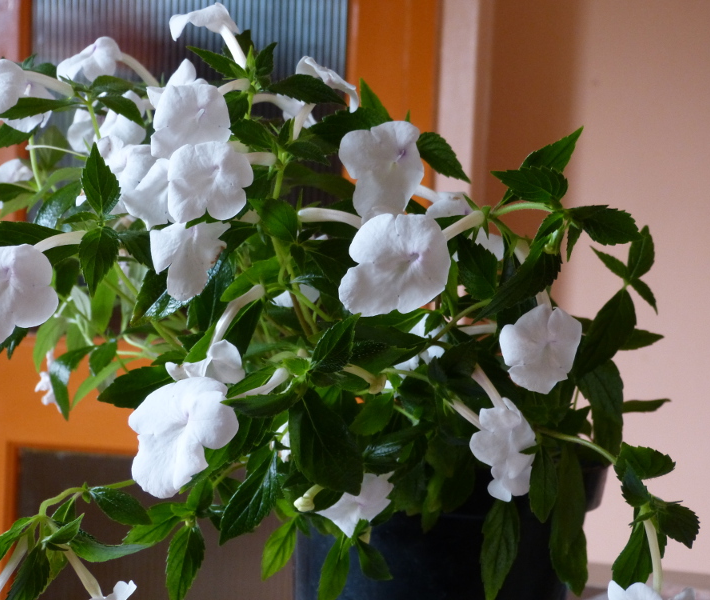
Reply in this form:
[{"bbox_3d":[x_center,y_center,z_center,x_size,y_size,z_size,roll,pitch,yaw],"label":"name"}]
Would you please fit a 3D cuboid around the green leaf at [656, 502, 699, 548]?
[{"bbox_3d":[0.156,0.109,0.627,0.019,0.009,0.027,-21,51,-26],"label":"green leaf"}]

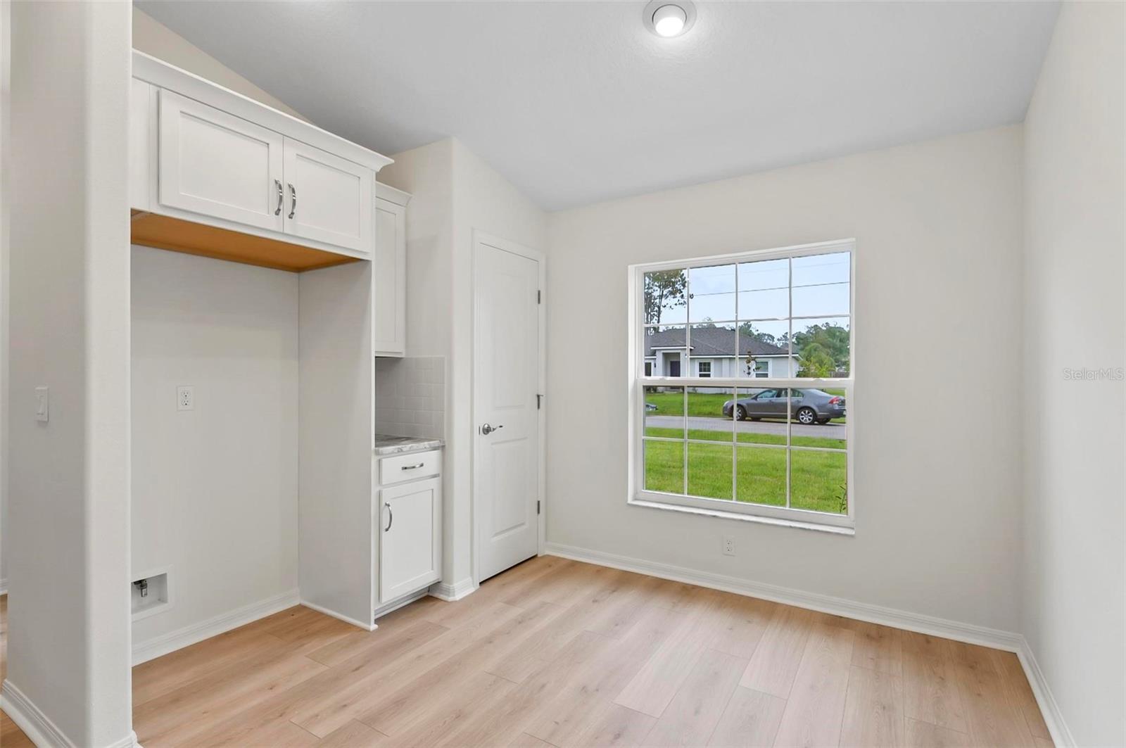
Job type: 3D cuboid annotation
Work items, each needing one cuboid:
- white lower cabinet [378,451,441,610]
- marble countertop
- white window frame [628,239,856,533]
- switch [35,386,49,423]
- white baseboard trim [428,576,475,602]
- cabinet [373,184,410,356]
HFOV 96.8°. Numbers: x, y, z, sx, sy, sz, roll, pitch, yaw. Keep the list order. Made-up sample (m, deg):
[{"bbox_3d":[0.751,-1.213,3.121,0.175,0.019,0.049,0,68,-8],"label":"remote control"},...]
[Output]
[{"bbox_3d":[-1.075,0.845,2.850,0.620,0.865,0.440,0,0,33],"label":"white lower cabinet"},{"bbox_3d":[-1.070,0.390,2.850,0.635,0.038,0.440,0,0,33],"label":"marble countertop"},{"bbox_3d":[1.000,0.069,2.970,1.270,1.547,0.120,0,0,30],"label":"white window frame"},{"bbox_3d":[-1.782,0.104,1.715,0.075,0.117,0.014,0,0,31],"label":"switch"},{"bbox_3d":[-0.639,1.233,2.918,0.190,0.090,0.185,0,0,33],"label":"white baseboard trim"},{"bbox_3d":[-1.184,-0.588,2.921,0.355,0.975,0.440,0,0,33],"label":"cabinet"}]

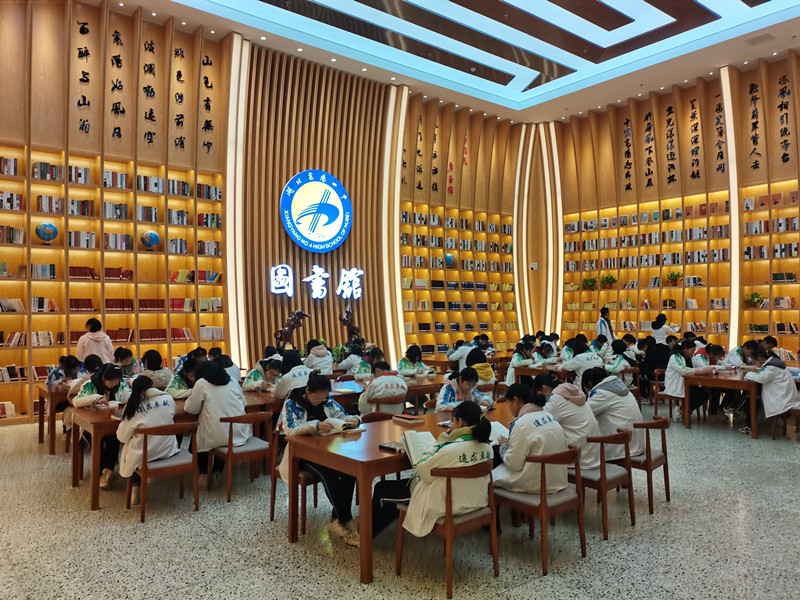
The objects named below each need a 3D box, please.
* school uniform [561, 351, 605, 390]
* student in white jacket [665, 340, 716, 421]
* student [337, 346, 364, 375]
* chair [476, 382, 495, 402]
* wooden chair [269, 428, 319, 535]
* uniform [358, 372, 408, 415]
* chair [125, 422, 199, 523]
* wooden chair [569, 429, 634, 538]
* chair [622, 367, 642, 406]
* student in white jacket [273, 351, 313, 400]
[{"bbox_3d":[2.669,1.047,8.767,0.520,0.590,0.550,0,-1,-41],"label":"school uniform"},{"bbox_3d":[4.385,1.239,9.061,0.500,1.210,0.760,0,-1,-38],"label":"student in white jacket"},{"bbox_3d":[-0.798,1.327,9.685,0.500,1.170,0.680,1,-2,-39],"label":"student"},{"bbox_3d":[0.872,1.427,7.476,0.530,0.760,0.500,1,-1,-40],"label":"chair"},{"bbox_3d":[-0.770,1.439,4.972,0.500,0.765,0.520,0,-1,-44],"label":"wooden chair"},{"bbox_3d":[-0.222,1.103,6.957,0.520,0.620,0.480,0,-1,-38],"label":"uniform"},{"bbox_3d":[-2.110,1.461,5.329,0.500,0.765,0.520,0,-1,-38],"label":"chair"},{"bbox_3d":[1.535,1.380,4.713,0.550,0.760,0.520,1,-2,-39],"label":"wooden chair"},{"bbox_3d":[3.393,1.418,9.192,0.520,0.745,0.490,0,-1,-41],"label":"chair"},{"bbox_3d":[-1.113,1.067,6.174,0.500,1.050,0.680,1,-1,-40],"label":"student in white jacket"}]

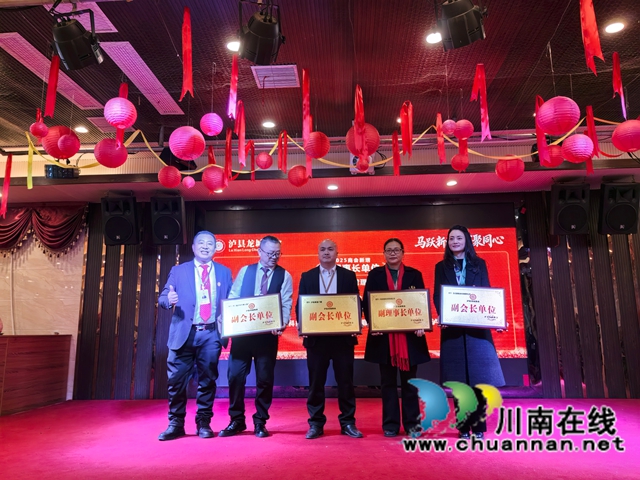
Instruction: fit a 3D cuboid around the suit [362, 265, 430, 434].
[{"bbox_3d":[0.636,0.880,4.171,0.540,1.372,0.360,-2,-11,7],"label":"suit"}]

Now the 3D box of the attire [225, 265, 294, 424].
[{"bbox_3d":[-0.504,0.901,4.349,0.570,1.420,0.380,0,-11,-2],"label":"attire"}]

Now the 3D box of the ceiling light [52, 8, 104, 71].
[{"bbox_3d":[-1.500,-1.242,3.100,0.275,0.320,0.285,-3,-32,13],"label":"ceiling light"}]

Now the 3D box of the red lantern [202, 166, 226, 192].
[{"bbox_3d":[-0.931,-0.539,4.400,0.205,0.205,0.205,-1,-10,3],"label":"red lantern"}]

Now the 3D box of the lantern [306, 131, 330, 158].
[{"bbox_3d":[-0.020,-0.926,4.880,0.250,0.250,0.250,-1,-11,3],"label":"lantern"}]

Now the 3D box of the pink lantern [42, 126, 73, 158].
[{"bbox_3d":[-2.250,-0.847,4.350,0.297,0.285,0.297,-1,-10,3],"label":"pink lantern"}]

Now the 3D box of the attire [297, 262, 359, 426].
[{"bbox_3d":[0.077,0.887,4.244,0.550,1.374,0.340,-1,-10,3],"label":"attire"}]

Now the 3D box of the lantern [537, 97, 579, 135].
[{"bbox_3d":[1.865,-0.966,3.900,0.300,0.290,0.300,-1,-10,3],"label":"lantern"}]

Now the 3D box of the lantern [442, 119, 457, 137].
[{"bbox_3d":[1.136,-0.990,4.380,0.122,0.122,0.122,-1,-11,3],"label":"lantern"}]

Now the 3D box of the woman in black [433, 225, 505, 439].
[{"bbox_3d":[1.207,0.710,4.127,0.560,1.717,0.380,-3,-12,11],"label":"woman in black"}]

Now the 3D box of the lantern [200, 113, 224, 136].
[{"bbox_3d":[-0.933,-0.997,4.320,0.200,0.200,0.200,-1,-11,3],"label":"lantern"}]

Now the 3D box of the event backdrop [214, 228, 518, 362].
[{"bbox_3d":[0.541,0.724,6.674,4.206,1.700,0.100,-1,-10,3],"label":"event backdrop"}]

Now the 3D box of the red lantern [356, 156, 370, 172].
[{"bbox_3d":[0.428,-0.739,4.950,0.122,0.122,0.122,-1,-11,3],"label":"red lantern"}]

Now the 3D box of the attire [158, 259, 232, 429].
[{"bbox_3d":[-1.048,0.874,4.307,0.610,1.440,0.370,0,-11,-4],"label":"attire"}]

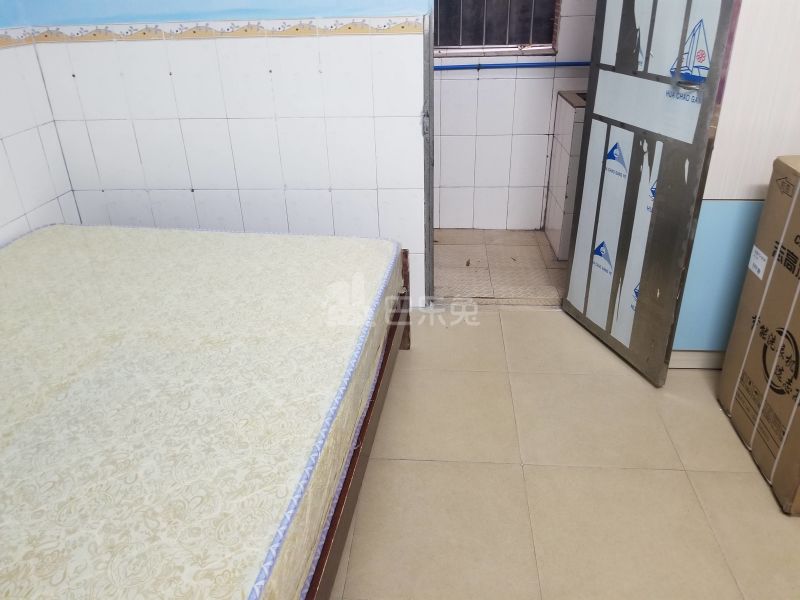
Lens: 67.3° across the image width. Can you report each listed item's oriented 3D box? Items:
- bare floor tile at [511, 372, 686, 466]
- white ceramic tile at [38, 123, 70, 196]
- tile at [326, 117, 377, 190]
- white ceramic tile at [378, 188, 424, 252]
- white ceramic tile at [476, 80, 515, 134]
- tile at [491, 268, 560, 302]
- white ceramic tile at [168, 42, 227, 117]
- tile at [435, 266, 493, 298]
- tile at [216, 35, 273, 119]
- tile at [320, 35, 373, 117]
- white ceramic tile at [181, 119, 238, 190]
[{"bbox_3d":[0.652,0.410,2.095,0.500,0.010,0.500,1,28,4],"label":"bare floor tile"},{"bbox_3d":[-1.449,-0.587,2.527,0.010,0.300,0.100,3,29,9],"label":"white ceramic tile"},{"bbox_3d":[-0.196,-0.598,2.464,0.200,0.295,0.010,1,28,4],"label":"tile"},{"bbox_3d":[0.011,-0.334,2.585,0.200,0.295,0.010,1,28,4],"label":"white ceramic tile"},{"bbox_3d":[0.524,-1.052,3.288,0.200,0.300,0.010,1,29,4],"label":"white ceramic tile"},{"bbox_3d":[0.606,-0.090,3.013,0.300,0.010,0.302,1,29,4],"label":"tile"},{"bbox_3d":[-0.801,-0.867,2.375,0.200,0.293,0.010,1,29,4],"label":"white ceramic tile"},{"bbox_3d":[0.308,-0.086,3.032,0.300,0.010,0.305,1,29,4],"label":"tile"},{"bbox_3d":[-0.609,-0.875,2.388,0.200,0.300,0.010,1,28,4],"label":"tile"},{"bbox_3d":[-0.203,-0.860,2.329,0.200,0.293,0.010,1,29,4],"label":"tile"},{"bbox_3d":[-0.804,-0.615,2.546,0.200,0.300,0.010,1,28,4],"label":"white ceramic tile"}]

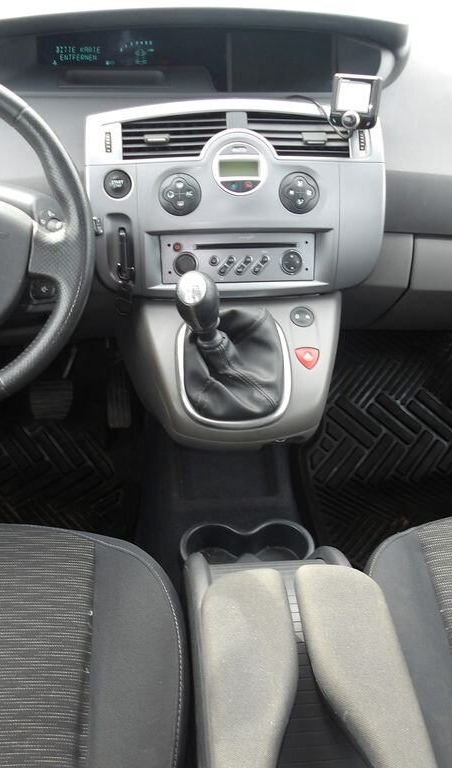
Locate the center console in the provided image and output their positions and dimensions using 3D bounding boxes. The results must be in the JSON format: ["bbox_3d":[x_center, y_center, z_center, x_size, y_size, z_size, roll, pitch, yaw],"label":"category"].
[{"bbox_3d":[0.019,-0.134,0.961,0.365,0.350,0.270,-2,32,-6],"label":"center console"}]

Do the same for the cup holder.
[{"bbox_3d":[0.028,0.222,0.992,0.170,0.055,0.090,-2,32,-6],"label":"cup holder"}]

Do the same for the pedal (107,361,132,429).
[{"bbox_3d":[-0.195,0.021,1.460,0.046,0.122,0.030,-2,-6,-6],"label":"pedal"}]

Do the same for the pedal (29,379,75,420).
[{"bbox_3d":[-0.311,0.029,1.430,0.077,0.068,0.030,-2,-6,-6],"label":"pedal"}]

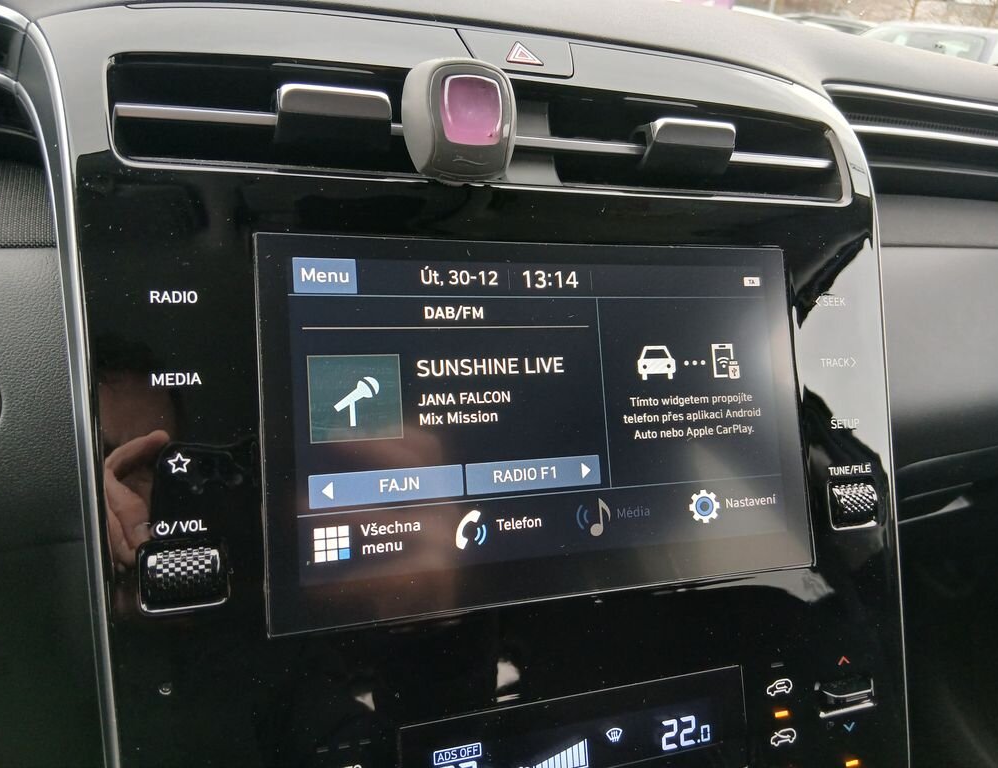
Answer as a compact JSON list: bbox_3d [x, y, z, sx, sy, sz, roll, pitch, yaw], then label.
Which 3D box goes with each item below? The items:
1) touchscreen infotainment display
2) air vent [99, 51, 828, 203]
[{"bbox_3d":[0.021,0.011,0.266,0.196,0.121,0.012,-2,-5,-19],"label":"touchscreen infotainment display"},{"bbox_3d":[0.009,-0.085,0.280,0.268,0.038,0.030,-2,-5,-19],"label":"air vent"}]

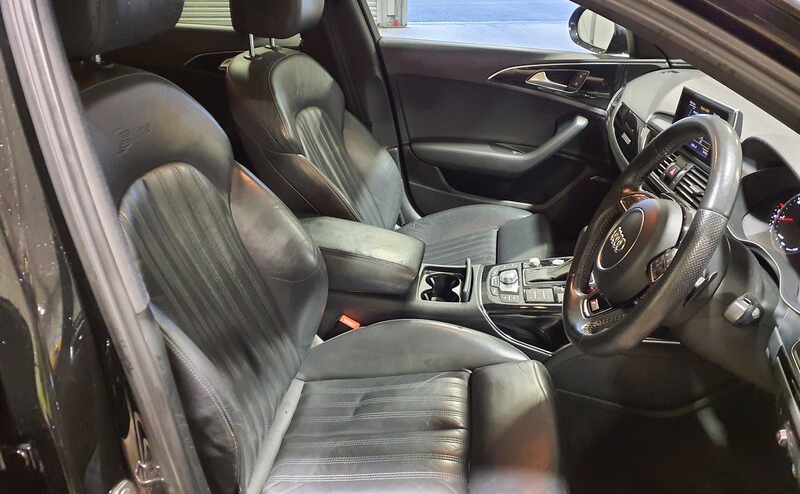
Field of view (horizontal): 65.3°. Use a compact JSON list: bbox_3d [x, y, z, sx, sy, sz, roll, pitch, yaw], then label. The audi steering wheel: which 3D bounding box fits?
[{"bbox_3d":[0.359,-0.009,0.898,0.100,0.370,0.375,26,30,-4],"label":"audi steering wheel"}]

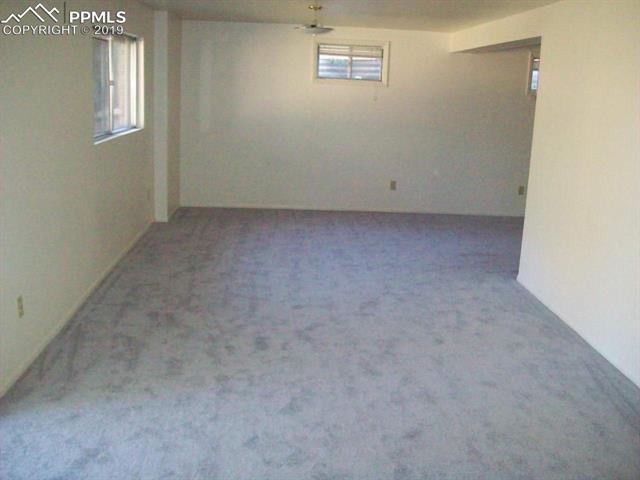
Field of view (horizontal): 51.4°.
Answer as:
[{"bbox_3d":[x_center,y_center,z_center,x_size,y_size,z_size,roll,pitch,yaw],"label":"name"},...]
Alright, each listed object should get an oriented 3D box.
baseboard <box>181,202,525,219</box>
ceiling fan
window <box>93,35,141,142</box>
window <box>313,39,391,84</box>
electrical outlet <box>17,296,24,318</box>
[{"bbox_3d":[0.480,-0.399,8.673,4.519,0.070,0.015,2,14,-4],"label":"baseboard"},{"bbox_3d":[-0.049,-1.924,5.824,0.345,0.260,0.345,2,14,-4],"label":"ceiling fan"},{"bbox_3d":[-1.769,-1.368,5.831,0.100,0.880,1.860,2,14,-4],"label":"window"},{"bbox_3d":[0.386,-2.191,8.249,0.940,0.520,0.090,2,14,-4],"label":"window"},{"bbox_3d":[-1.615,0.365,3.599,0.012,0.117,0.072,2,14,-4],"label":"electrical outlet"}]

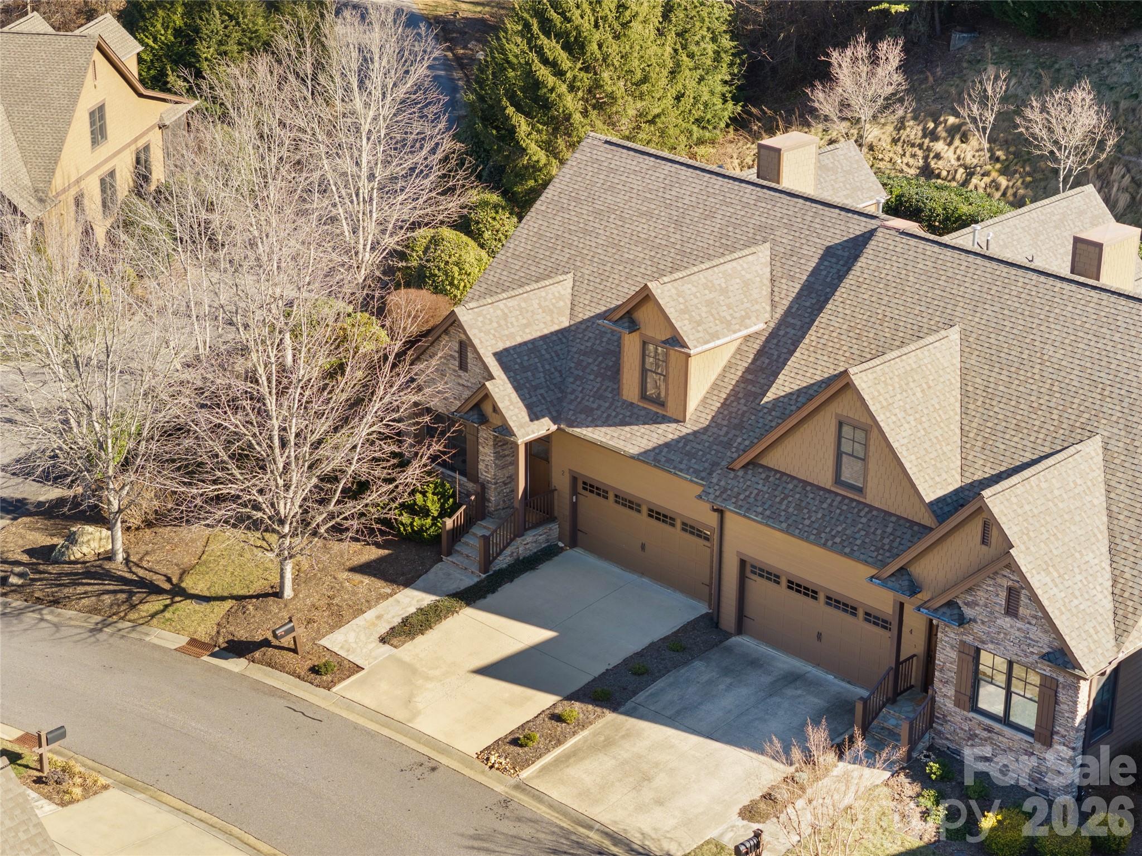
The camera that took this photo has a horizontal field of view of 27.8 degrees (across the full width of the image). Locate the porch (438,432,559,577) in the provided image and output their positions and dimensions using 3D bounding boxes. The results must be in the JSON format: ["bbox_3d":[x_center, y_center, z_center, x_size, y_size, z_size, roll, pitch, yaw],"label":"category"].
[{"bbox_3d":[-1.863,1.658,60.739,1.900,3.450,2.750,21,30,40],"label":"porch"}]

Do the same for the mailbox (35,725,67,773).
[{"bbox_3d":[-11.877,7.290,52.635,0.220,1.120,0.840,19,29,37],"label":"mailbox"}]

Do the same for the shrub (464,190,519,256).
[{"bbox_3d":[-2.773,-7.239,82.913,2.200,2.400,2.200,1,23,0],"label":"shrub"}]

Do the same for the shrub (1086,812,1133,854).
[{"bbox_3d":[11.473,8.625,49.177,1.030,0.820,1.030,21,30,40],"label":"shrub"}]

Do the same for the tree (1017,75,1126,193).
[{"bbox_3d":[17.478,-10.071,81.097,3.740,4.670,3.550,1,23,0],"label":"tree"}]

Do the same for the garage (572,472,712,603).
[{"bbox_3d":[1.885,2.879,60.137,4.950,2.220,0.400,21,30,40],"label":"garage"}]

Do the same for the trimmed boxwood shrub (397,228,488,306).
[{"bbox_3d":[-4.257,-5.451,78.385,3.100,2.600,2.800,21,30,40],"label":"trimmed boxwood shrub"}]

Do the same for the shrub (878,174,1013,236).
[{"bbox_3d":[13.463,-8.011,83.616,5.600,1.900,2.800,21,30,40],"label":"shrub"}]

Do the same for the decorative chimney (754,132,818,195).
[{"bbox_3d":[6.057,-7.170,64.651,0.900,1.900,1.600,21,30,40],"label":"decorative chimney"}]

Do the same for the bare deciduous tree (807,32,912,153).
[{"bbox_3d":[11.430,-13.078,89.884,4.200,5.000,4.100,4,23,7],"label":"bare deciduous tree"}]

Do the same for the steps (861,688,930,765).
[{"bbox_3d":[7.747,6.958,53.716,1.400,0.880,2.200,21,30,40],"label":"steps"}]

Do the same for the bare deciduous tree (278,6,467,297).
[{"bbox_3d":[-6.933,-9.443,78.357,6.500,9.800,6.500,-1,23,-5],"label":"bare deciduous tree"}]

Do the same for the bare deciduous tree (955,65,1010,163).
[{"bbox_3d":[15.079,-11.445,84.522,2.010,3.690,1.910,1,23,0],"label":"bare deciduous tree"}]

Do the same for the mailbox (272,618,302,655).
[{"bbox_3d":[-7.050,5.209,57.535,0.300,1.120,0.720,16,27,32],"label":"mailbox"}]

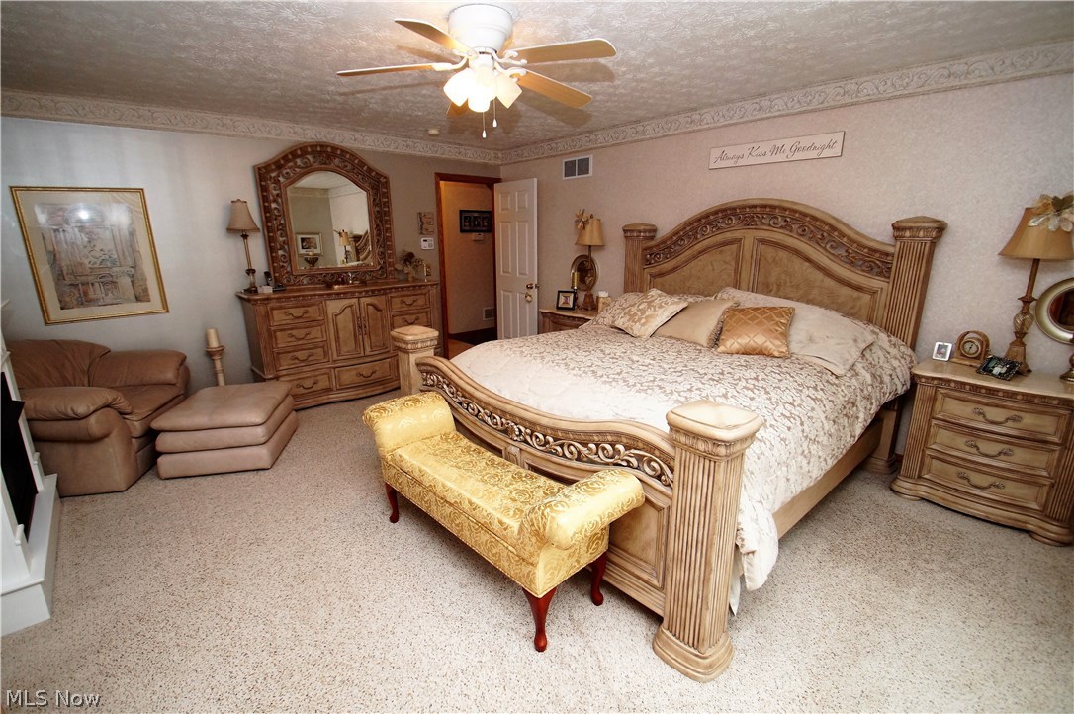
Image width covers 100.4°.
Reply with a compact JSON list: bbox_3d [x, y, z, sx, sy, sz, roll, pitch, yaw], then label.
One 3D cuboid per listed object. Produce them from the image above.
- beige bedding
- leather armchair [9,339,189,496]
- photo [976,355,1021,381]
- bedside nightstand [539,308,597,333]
[{"bbox_3d":[0.798,0.083,2.825,2.050,0.580,2.080,-14,21,-39],"label":"beige bedding"},{"bbox_3d":[-3.100,0.323,3.053,0.900,0.860,0.990,-4,16,-11],"label":"leather armchair"},{"bbox_3d":[2.474,0.061,2.394,0.030,0.107,0.146,24,9,-19],"label":"photo"},{"bbox_3d":[0.452,-0.129,4.661,0.460,0.730,0.720,-14,21,-39],"label":"bedside nightstand"}]

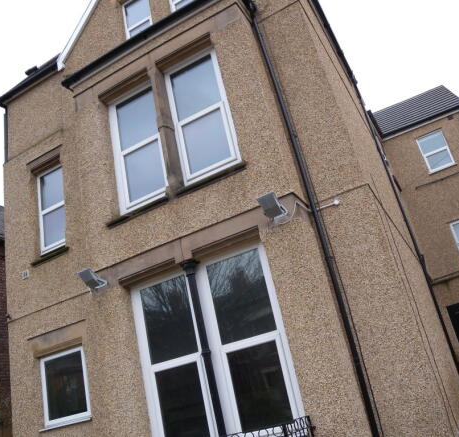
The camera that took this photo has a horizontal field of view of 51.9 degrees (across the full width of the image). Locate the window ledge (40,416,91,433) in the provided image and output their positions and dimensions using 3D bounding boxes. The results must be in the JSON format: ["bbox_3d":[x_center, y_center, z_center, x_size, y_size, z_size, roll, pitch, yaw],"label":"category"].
[{"bbox_3d":[-2.157,2.724,6.250,0.927,0.055,0.100,-21,-22,21],"label":"window ledge"}]

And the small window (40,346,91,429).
[{"bbox_3d":[-2.240,2.305,6.452,0.799,0.919,0.080,-21,-22,21],"label":"small window"}]

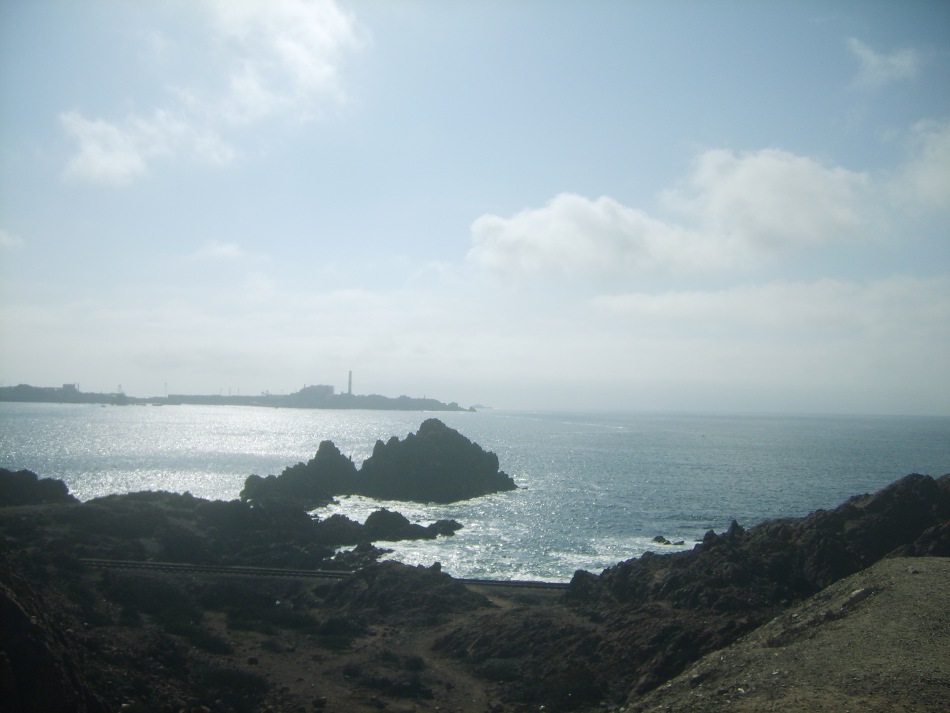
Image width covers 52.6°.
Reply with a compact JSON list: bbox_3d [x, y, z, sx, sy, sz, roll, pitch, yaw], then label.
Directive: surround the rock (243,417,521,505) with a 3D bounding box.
[{"bbox_3d":[-18.880,20.208,196.340,53.000,16.000,36.000,1,-3,-5],"label":"rock"}]

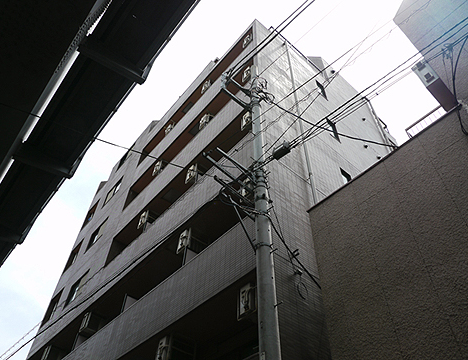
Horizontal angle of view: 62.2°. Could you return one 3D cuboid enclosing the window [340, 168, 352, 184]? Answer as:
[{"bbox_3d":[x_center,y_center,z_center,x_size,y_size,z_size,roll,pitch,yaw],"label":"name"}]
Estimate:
[{"bbox_3d":[3.219,0.124,10.997,0.500,1.040,0.120,33,-56,-24],"label":"window"}]

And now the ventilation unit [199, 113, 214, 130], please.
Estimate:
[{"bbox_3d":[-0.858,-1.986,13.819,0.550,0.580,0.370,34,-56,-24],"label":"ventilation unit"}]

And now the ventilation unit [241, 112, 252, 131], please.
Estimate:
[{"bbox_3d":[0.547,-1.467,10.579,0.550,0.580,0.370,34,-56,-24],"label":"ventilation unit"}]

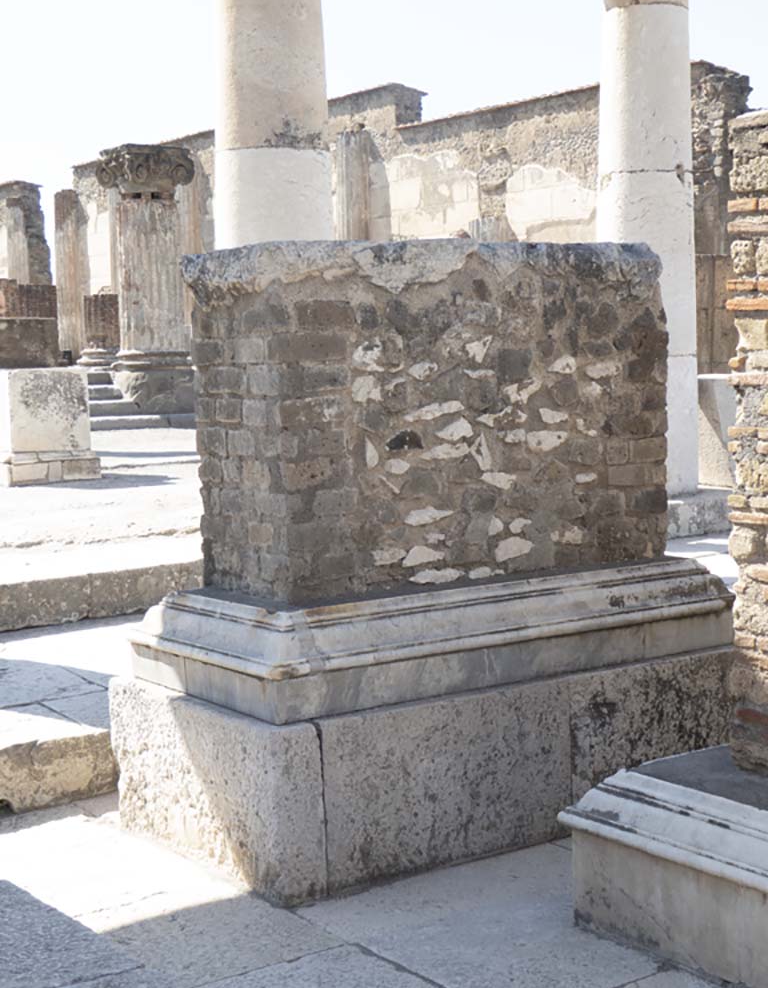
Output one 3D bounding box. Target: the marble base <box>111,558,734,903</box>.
[{"bbox_3d":[0.226,0.685,5.580,2.100,0.808,1.050,-5,6,-36],"label":"marble base"}]

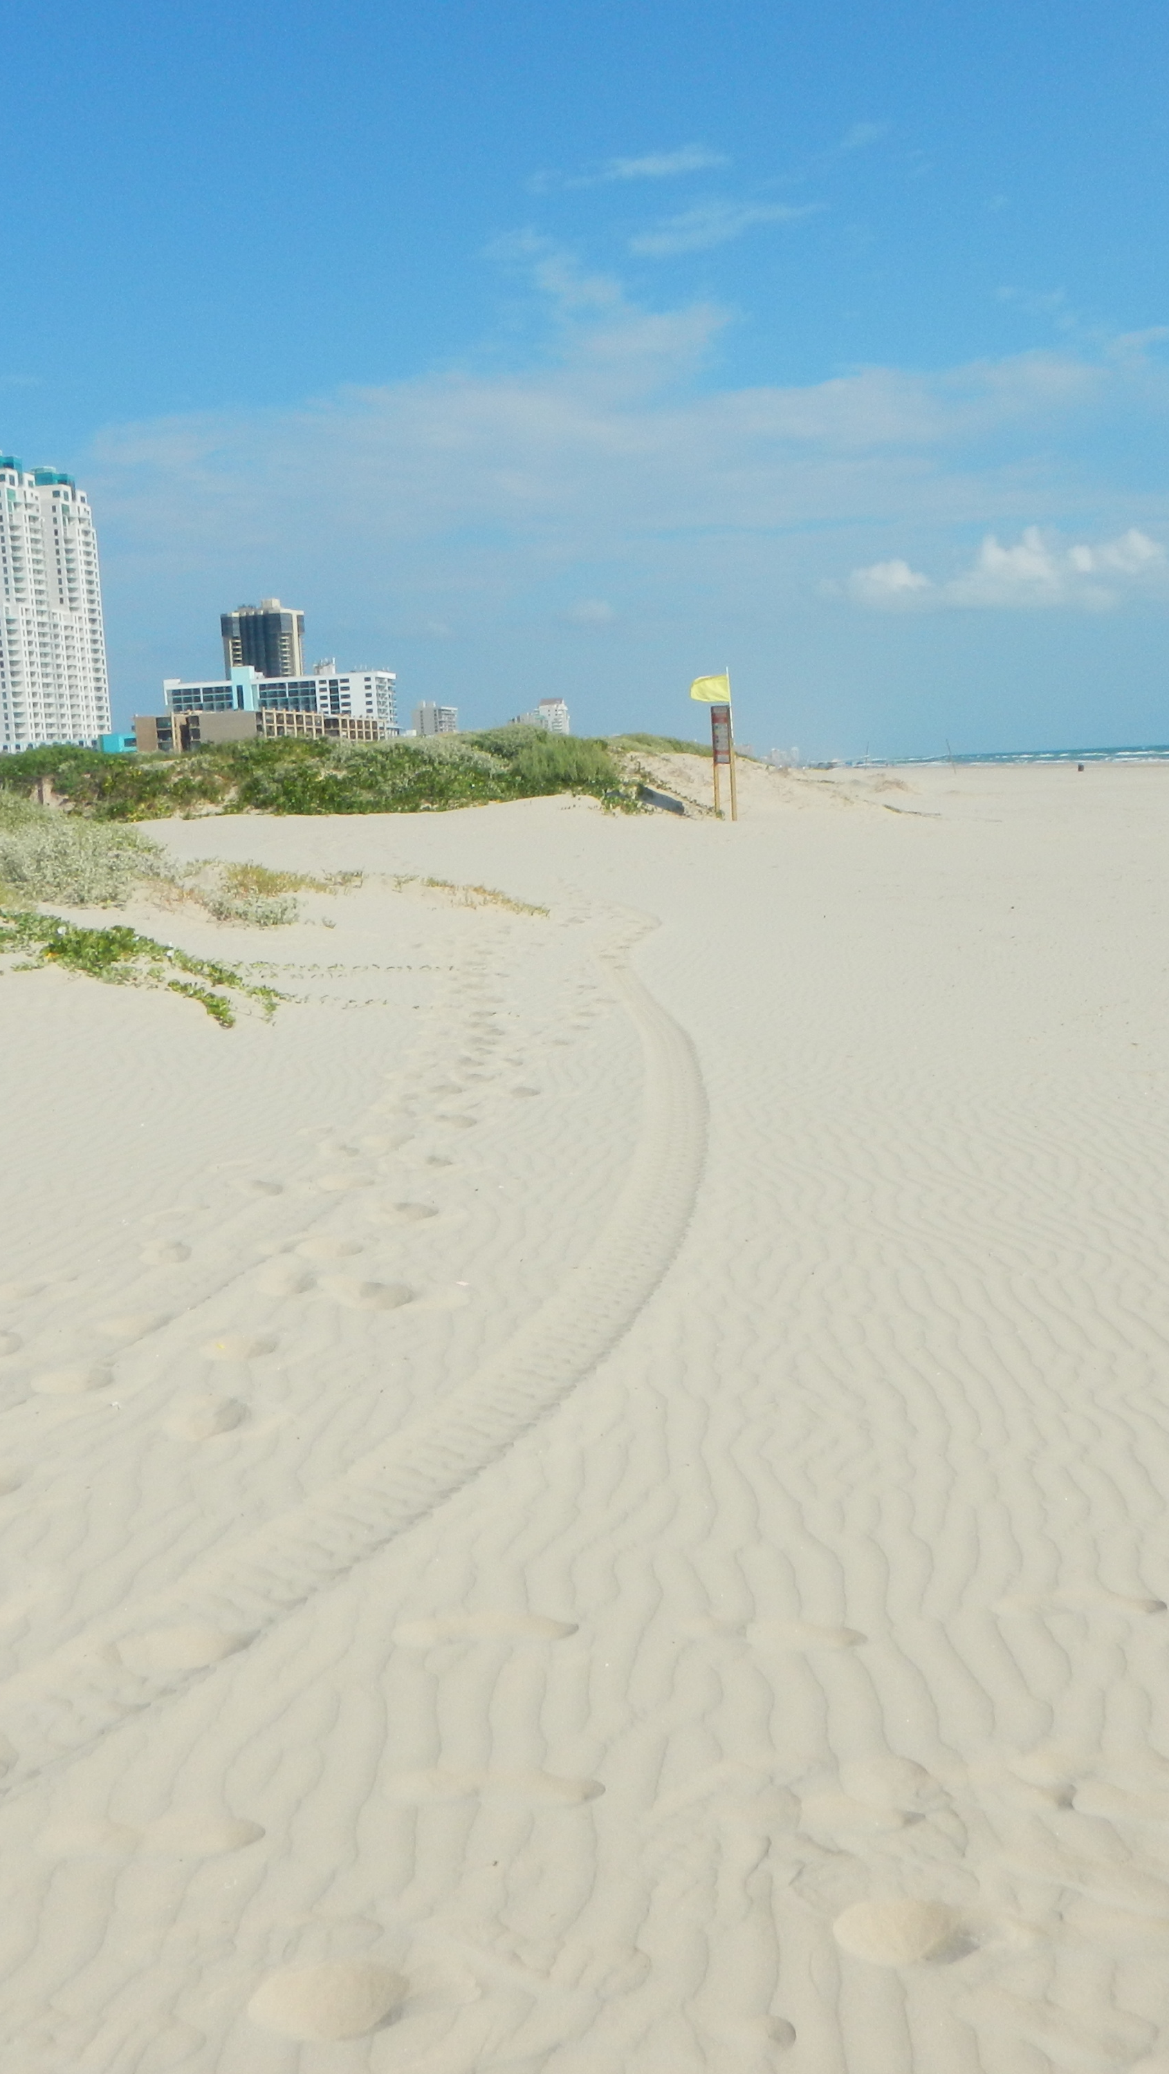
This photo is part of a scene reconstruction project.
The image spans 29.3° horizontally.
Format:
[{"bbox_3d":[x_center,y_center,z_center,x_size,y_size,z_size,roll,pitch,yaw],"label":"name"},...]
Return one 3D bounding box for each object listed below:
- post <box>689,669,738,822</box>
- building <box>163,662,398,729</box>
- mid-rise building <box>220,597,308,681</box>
[{"bbox_3d":[3.918,-8.833,67.450,1.300,4.600,0.400,-2,7,6],"label":"post"},{"bbox_3d":[-113.778,-115.306,841.697,84.000,44.000,23.000,0,7,20],"label":"building"},{"bbox_3d":[-145.917,-157.215,1027.889,32.000,86.000,24.000,-1,7,10],"label":"mid-rise building"}]

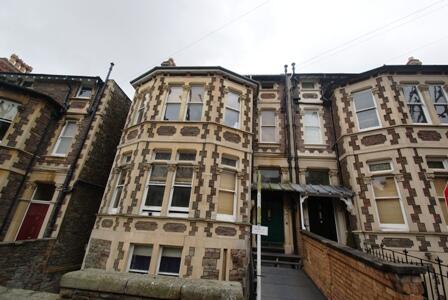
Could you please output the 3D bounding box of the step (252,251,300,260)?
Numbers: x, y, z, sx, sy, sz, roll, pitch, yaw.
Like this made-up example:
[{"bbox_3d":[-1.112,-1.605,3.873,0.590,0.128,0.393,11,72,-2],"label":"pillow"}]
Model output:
[{"bbox_3d":[1.945,4.065,7.054,1.724,0.180,0.460,2,-21,6],"label":"step"}]

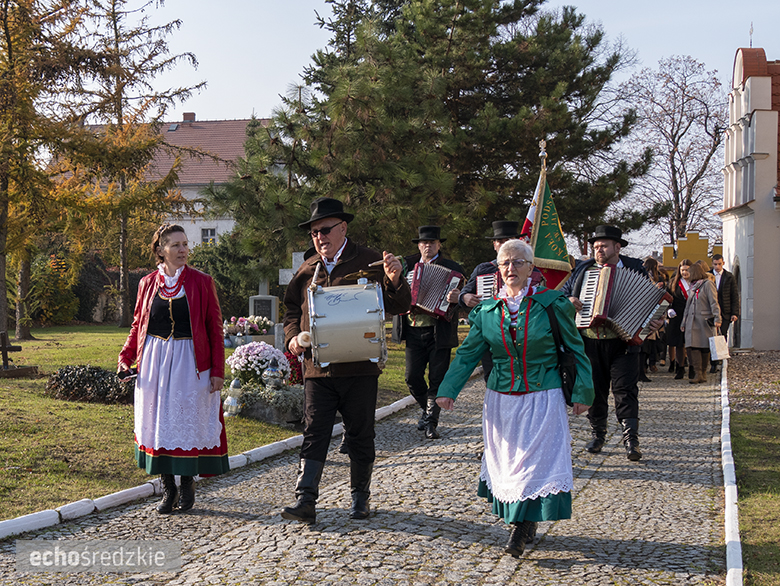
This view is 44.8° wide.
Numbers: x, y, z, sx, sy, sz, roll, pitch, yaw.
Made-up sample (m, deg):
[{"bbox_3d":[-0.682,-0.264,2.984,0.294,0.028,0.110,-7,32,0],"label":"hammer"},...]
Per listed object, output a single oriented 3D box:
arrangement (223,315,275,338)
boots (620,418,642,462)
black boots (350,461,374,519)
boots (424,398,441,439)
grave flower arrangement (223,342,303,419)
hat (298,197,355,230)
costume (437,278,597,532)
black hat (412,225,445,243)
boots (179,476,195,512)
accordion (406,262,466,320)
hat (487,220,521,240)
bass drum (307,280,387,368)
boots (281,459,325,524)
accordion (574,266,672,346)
[{"bbox_3d":[-2.944,0.697,19.700,1.020,0.480,0.600,0,0,3],"label":"arrangement"},{"bbox_3d":[1.854,1.132,7.270,0.130,0.335,0.300,1,-5,12],"label":"boots"},{"bbox_3d":[-0.164,1.124,5.530,0.125,0.370,0.290,0,0,6],"label":"black boots"},{"bbox_3d":[0.381,1.113,8.400,0.125,0.380,0.290,0,0,0],"label":"boots"},{"bbox_3d":[-1.306,0.906,9.700,0.800,0.760,0.700,0,0,19],"label":"grave flower arrangement"},{"bbox_3d":[-0.357,-0.445,5.330,0.280,0.145,0.320,-4,8,30],"label":"hat"},{"bbox_3d":[0.632,0.557,4.730,0.760,1.190,0.500,0,0,16],"label":"costume"},{"bbox_3d":[0.348,-0.516,8.380,0.290,0.145,0.310,1,0,12],"label":"black hat"},{"bbox_3d":[-1.190,1.152,5.550,0.100,0.250,0.260,0,0,-3],"label":"boots"},{"bbox_3d":[0.374,-0.009,8.150,0.480,0.430,0.230,13,-2,19],"label":"accordion"},{"bbox_3d":[0.910,-0.488,7.400,0.300,0.140,0.340,3,0,17],"label":"hat"},{"bbox_3d":[-0.230,0.170,5.120,0.400,0.450,0.450,4,0,-3],"label":"bass drum"},{"bbox_3d":[-0.487,1.098,5.240,0.125,0.365,0.300,2,-9,33],"label":"boots"},{"bbox_3d":[1.784,0.088,7.220,0.700,0.550,0.300,15,0,14],"label":"accordion"}]

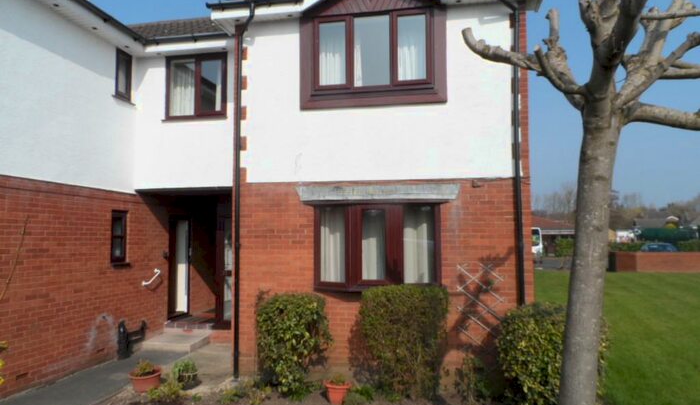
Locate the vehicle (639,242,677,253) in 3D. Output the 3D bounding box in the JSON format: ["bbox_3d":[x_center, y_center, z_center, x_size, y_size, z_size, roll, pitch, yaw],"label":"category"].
[{"bbox_3d":[25.345,4.111,40.000,4.200,1.480,1.780,-1,-4,12],"label":"vehicle"}]

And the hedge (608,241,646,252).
[{"bbox_3d":[25.160,4.423,44.000,3.800,1.450,1.200,-1,-4,12],"label":"hedge"}]

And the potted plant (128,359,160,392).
[{"bbox_3d":[-2.674,2.242,6.384,0.410,0.400,0.410,-1,-4,10],"label":"potted plant"}]

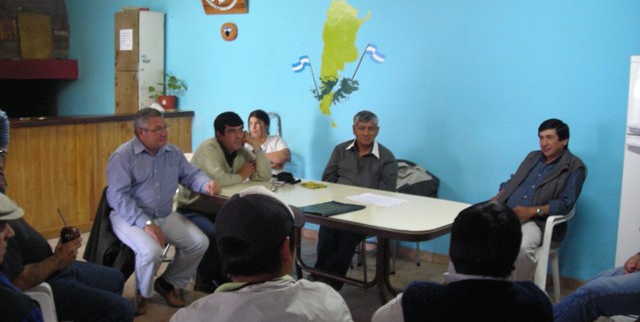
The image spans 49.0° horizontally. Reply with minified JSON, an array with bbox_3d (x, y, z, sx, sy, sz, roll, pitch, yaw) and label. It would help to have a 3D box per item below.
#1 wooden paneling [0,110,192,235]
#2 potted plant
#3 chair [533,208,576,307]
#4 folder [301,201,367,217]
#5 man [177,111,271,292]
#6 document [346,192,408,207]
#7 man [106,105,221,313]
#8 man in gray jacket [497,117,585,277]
[{"bbox_3d":[-2.108,0.095,6.650,0.380,1.040,2.200,6,9,34],"label":"wooden paneling"},{"bbox_3d":[-1.519,-0.684,7.024,0.380,0.360,0.340,0,8,-11],"label":"potted plant"},{"bbox_3d":[1.346,0.549,4.704,0.560,0.820,0.560,8,10,43],"label":"chair"},{"bbox_3d":[0.058,0.269,4.004,0.255,0.018,0.362,7,10,39],"label":"folder"},{"bbox_3d":[-0.698,0.261,5.030,0.780,1.230,0.580,7,10,40],"label":"man"},{"bbox_3d":[0.355,0.238,4.299,0.345,0.006,0.220,8,11,44],"label":"document"},{"bbox_3d":[-0.999,0.306,4.503,0.600,1.270,0.760,-5,10,-39],"label":"man"},{"bbox_3d":[1.379,0.356,4.548,0.580,1.250,0.780,9,11,44],"label":"man in gray jacket"}]

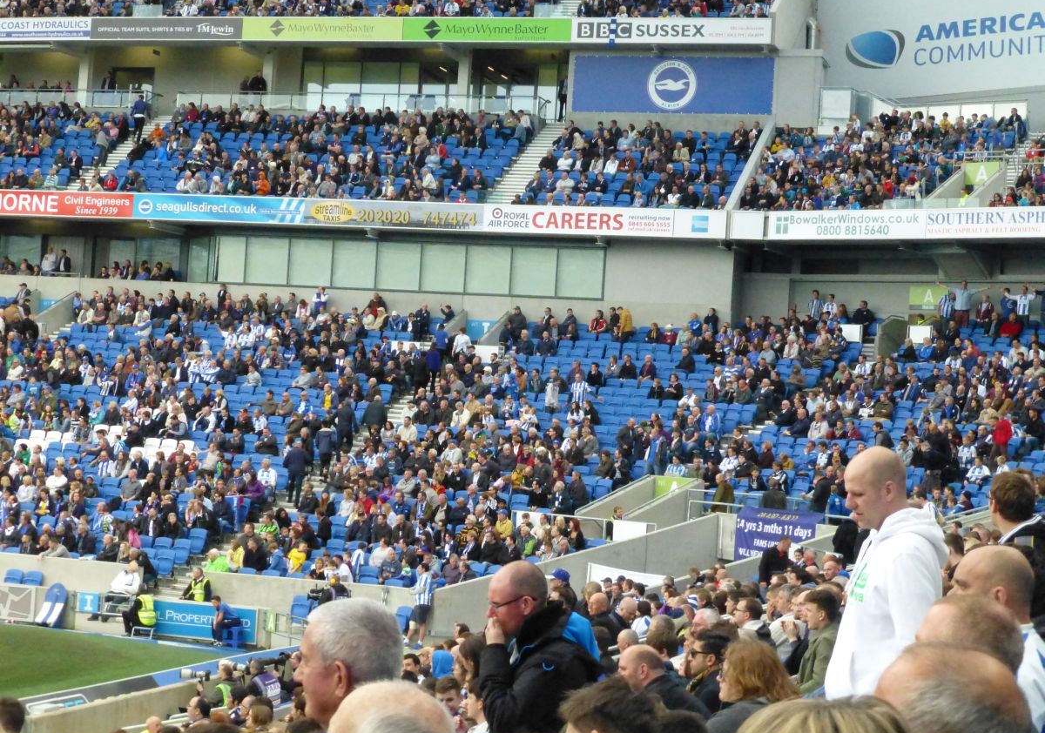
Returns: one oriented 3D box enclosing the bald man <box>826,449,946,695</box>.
[{"bbox_3d":[1.140,1.153,6.733,0.420,1.800,0.560,4,-1,-15],"label":"bald man"}]

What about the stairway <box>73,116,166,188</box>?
[{"bbox_3d":[-14.781,-7.412,76.388,1.200,4.358,7.000,3,-2,17],"label":"stairway"}]

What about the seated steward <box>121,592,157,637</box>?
[{"bbox_3d":[-8.479,5.456,47.019,0.720,1.100,0.520,2,-2,34],"label":"seated steward"}]

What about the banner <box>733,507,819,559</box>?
[{"bbox_3d":[5.544,3.704,46.021,0.150,1.167,2.742,4,-1,-34],"label":"banner"}]

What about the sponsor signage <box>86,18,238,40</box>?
[{"bbox_3d":[-13.572,-12.860,80.399,6.355,0.930,0.100,3,-2,17],"label":"sponsor signage"}]

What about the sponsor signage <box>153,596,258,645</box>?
[{"bbox_3d":[-7.022,5.467,45.442,2.892,0.706,0.050,3,-1,19],"label":"sponsor signage"}]

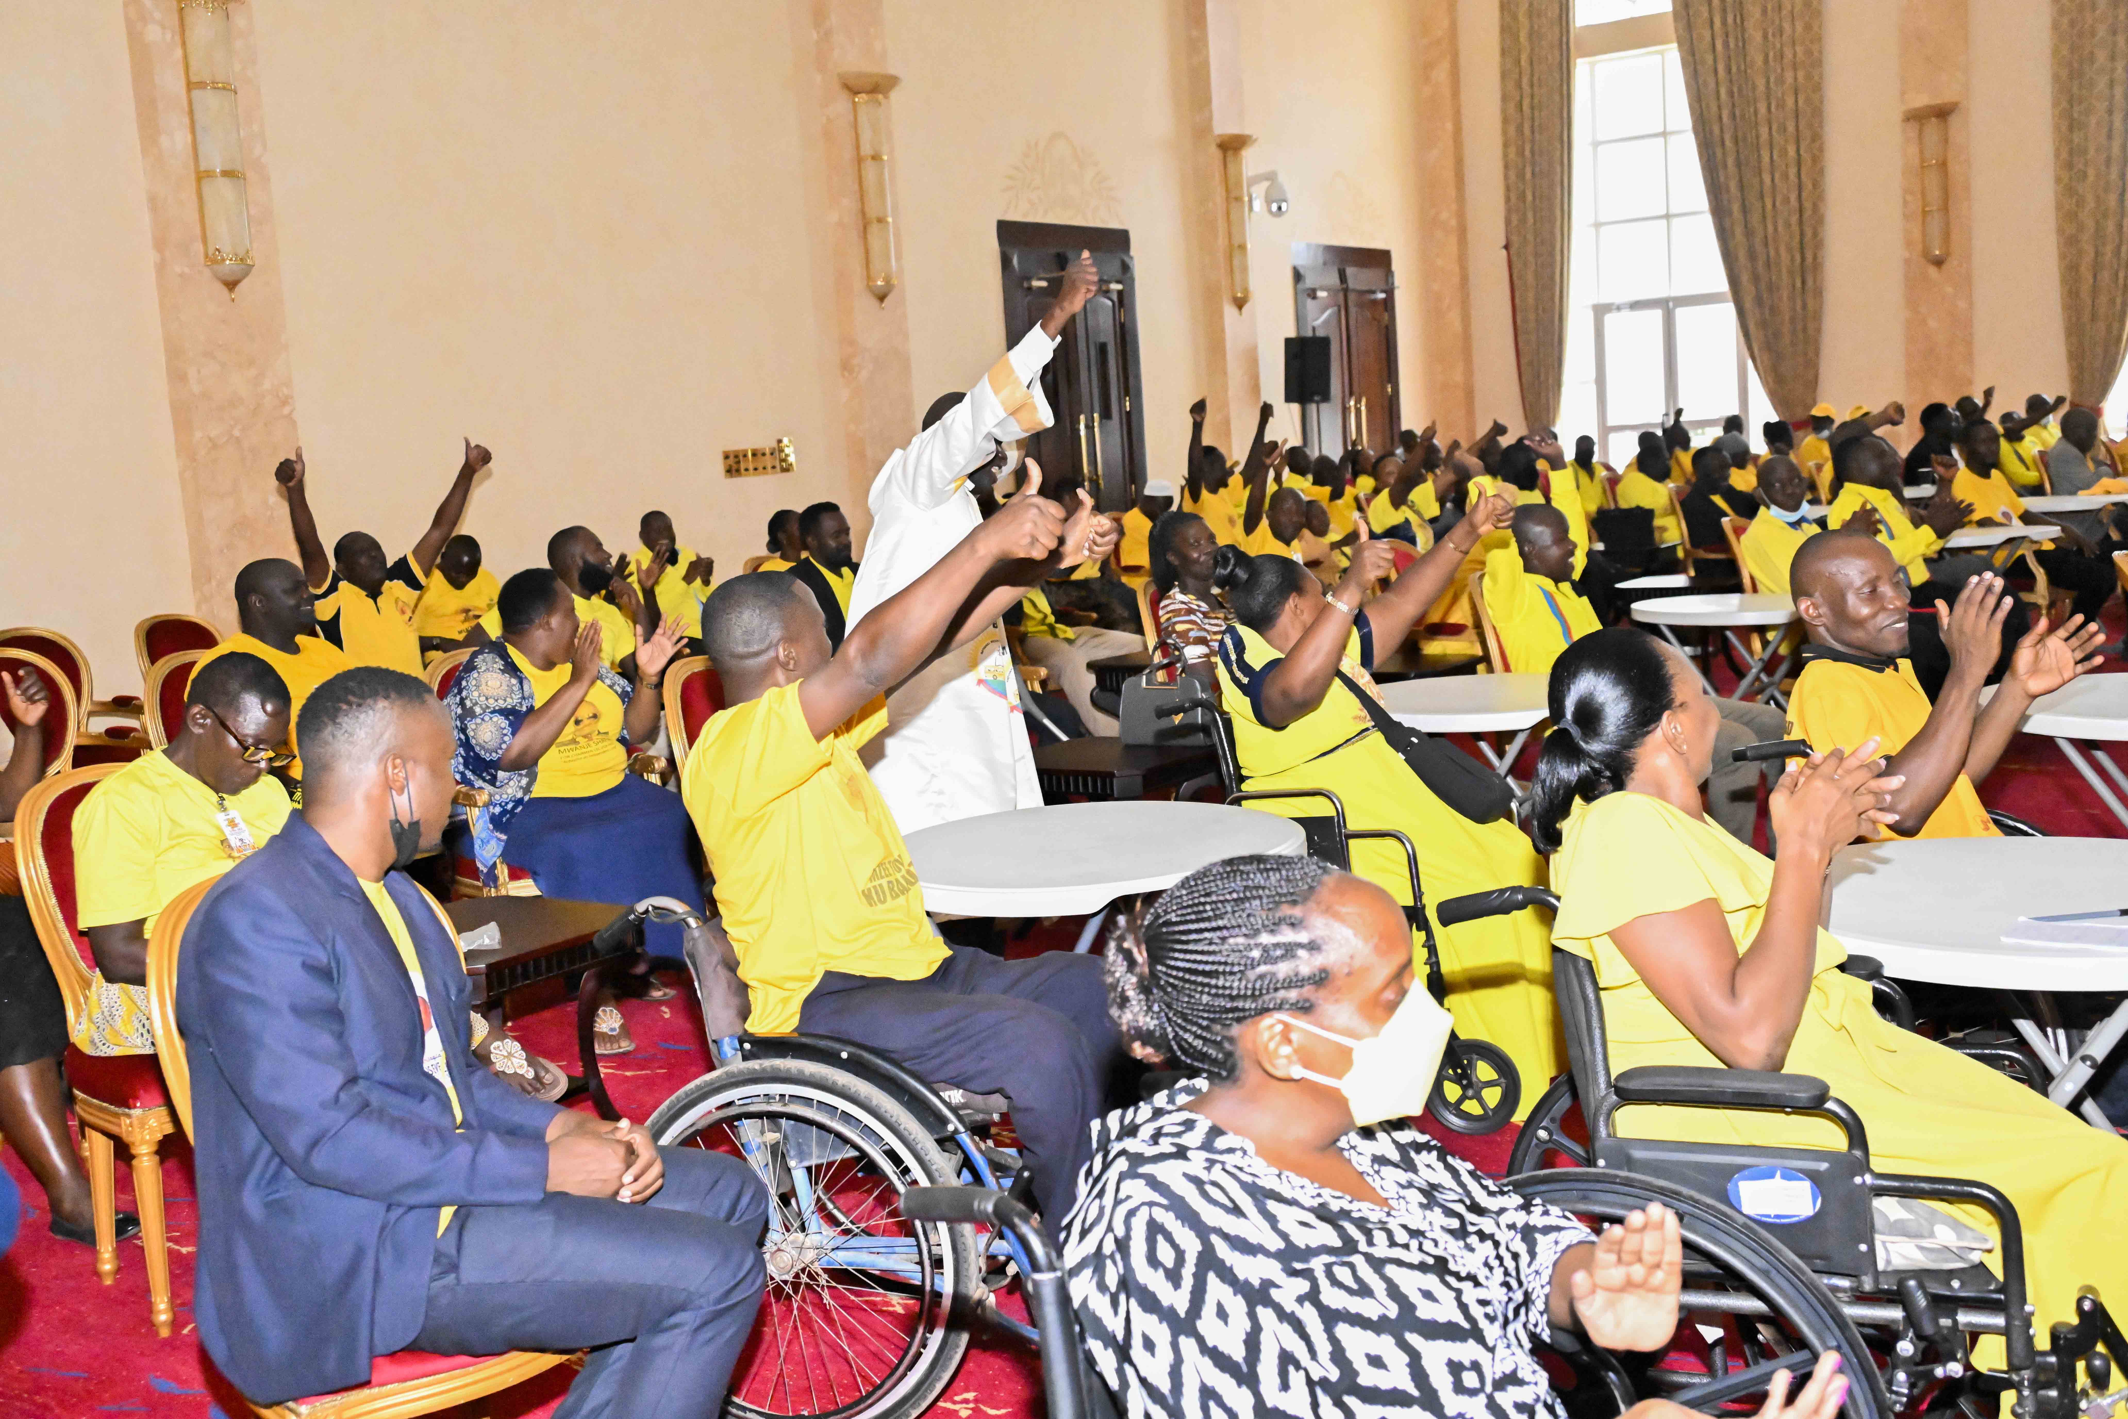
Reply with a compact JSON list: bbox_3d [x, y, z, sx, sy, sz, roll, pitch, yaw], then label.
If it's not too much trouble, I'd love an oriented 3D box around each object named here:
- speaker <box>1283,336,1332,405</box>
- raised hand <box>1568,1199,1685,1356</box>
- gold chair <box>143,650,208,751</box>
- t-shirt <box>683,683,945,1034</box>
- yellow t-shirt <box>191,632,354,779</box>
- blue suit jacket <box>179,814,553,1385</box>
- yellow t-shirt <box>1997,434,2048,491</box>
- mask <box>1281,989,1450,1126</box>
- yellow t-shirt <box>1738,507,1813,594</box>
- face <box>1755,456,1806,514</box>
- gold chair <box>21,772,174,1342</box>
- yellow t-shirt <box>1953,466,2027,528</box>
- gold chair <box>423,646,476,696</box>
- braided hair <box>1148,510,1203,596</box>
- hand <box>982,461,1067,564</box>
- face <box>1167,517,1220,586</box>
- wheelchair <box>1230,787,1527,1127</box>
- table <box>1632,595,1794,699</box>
[{"bbox_3d":[1.642,-2.275,14.300,0.270,0.440,0.250,-9,9,-38],"label":"speaker"},{"bbox_3d":[0.481,0.485,1.820,0.090,0.140,0.060,-3,8,9],"label":"raised hand"},{"bbox_3d":[-2.565,0.316,6.792,0.600,1.000,0.540,3,10,43],"label":"gold chair"},{"bbox_3d":[-0.434,0.256,3.720,0.340,0.600,0.480,-1,8,21],"label":"t-shirt"},{"bbox_3d":[-2.420,0.020,6.500,0.310,0.540,0.490,1,9,37],"label":"yellow t-shirt"},{"bbox_3d":[-0.842,0.443,2.550,0.450,0.650,0.490,-2,7,12],"label":"blue suit jacket"},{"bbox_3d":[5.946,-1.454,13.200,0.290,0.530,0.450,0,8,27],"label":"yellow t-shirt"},{"bbox_3d":[0.257,0.291,1.780,0.120,0.107,0.128,7,9,15],"label":"mask"},{"bbox_3d":[2.682,-0.499,7.900,0.290,0.540,0.450,2,10,38],"label":"yellow t-shirt"},{"bbox_3d":[2.967,-0.929,8.800,0.160,0.220,0.160,-6,7,-14],"label":"face"},{"bbox_3d":[-1.720,0.617,4.193,0.560,1.000,0.510,3,10,43],"label":"gold chair"},{"bbox_3d":[4.447,-0.908,10.100,0.440,0.500,0.300,-8,8,-30],"label":"yellow t-shirt"},{"bbox_3d":[-1.414,0.392,5.700,0.580,1.050,0.620,-9,9,-32],"label":"gold chair"},{"bbox_3d":[0.366,-0.516,6.950,0.210,0.280,0.200,0,8,28],"label":"braided hair"},{"bbox_3d":[-0.061,-0.298,3.200,0.125,0.150,0.085,-1,8,18],"label":"hand"},{"bbox_3d":[0.397,-0.486,6.550,0.145,0.215,0.145,-11,10,-43],"label":"face"},{"bbox_3d":[0.618,0.421,4.804,0.980,0.910,0.640,-1,8,21],"label":"wheelchair"},{"bbox_3d":[2.487,-0.019,7.716,0.800,0.740,0.800,0,8,32],"label":"table"}]

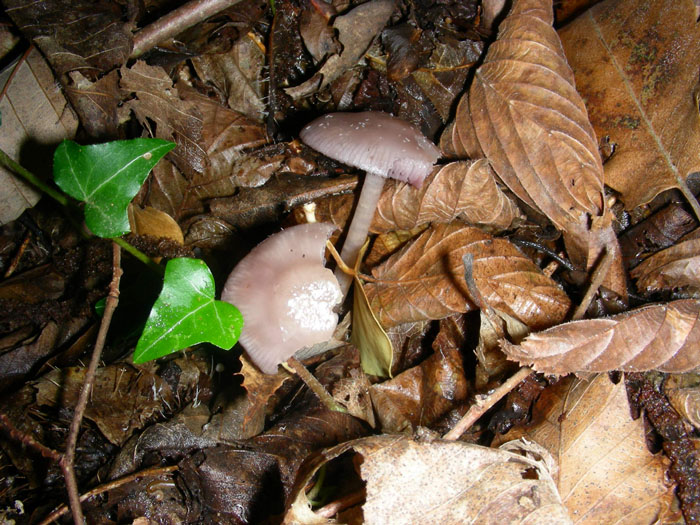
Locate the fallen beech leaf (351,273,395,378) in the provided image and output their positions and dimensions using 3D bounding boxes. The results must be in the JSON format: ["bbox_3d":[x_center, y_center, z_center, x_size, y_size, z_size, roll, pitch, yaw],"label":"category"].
[{"bbox_3d":[0.006,0.023,0.273,0.015,0.012,0.041,-17,60,7],"label":"fallen beech leaf"}]

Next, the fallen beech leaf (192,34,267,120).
[{"bbox_3d":[-0.056,-0.088,0.365,0.036,0.012,0.055,-27,59,-18],"label":"fallen beech leaf"}]

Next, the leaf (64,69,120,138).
[{"bbox_3d":[-0.119,-0.076,0.359,0.024,0.009,0.051,-12,54,-9],"label":"leaf"}]

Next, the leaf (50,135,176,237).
[{"bbox_3d":[-0.094,-0.037,0.310,0.052,0.009,0.051,41,64,16],"label":"leaf"}]

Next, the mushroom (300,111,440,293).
[{"bbox_3d":[0.005,-0.018,0.284,0.048,0.069,0.047,12,31,0],"label":"mushroom"}]

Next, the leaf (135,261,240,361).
[{"bbox_3d":[-0.060,0.020,0.268,0.041,0.009,0.041,-40,72,-20],"label":"leaf"}]

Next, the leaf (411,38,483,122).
[{"bbox_3d":[0.047,-0.086,0.364,0.041,0.012,0.043,-38,63,-23],"label":"leaf"}]

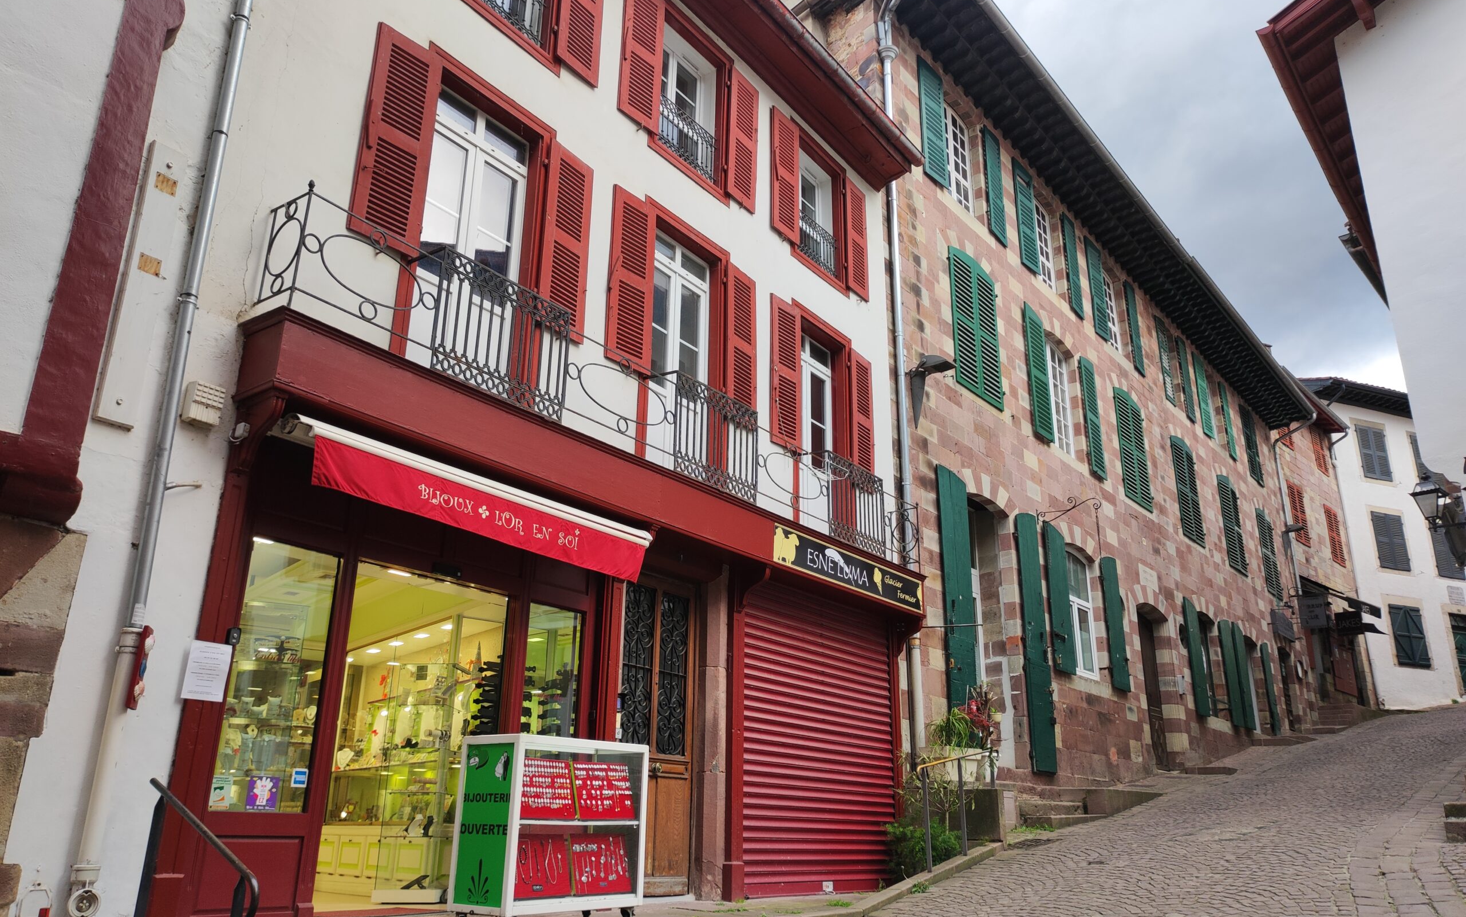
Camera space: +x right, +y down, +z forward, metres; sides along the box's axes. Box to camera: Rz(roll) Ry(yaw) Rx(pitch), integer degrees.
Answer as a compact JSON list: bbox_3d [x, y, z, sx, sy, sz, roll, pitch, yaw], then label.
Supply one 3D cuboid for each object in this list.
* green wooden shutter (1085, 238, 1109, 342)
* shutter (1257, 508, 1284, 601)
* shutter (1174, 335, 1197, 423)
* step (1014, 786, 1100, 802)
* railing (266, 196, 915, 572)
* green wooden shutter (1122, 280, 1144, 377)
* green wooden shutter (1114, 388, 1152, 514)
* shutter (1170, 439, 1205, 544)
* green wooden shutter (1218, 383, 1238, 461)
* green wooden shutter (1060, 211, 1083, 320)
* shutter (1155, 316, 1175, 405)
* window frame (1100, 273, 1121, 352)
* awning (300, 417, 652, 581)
[{"bbox_3d":[6.572,-3.014,19.060,0.050,1.930,0.636,-15,-25,37],"label":"green wooden shutter"},{"bbox_3d":[12.984,2.339,25.621,0.050,2.070,1.346,-15,-25,37],"label":"shutter"},{"bbox_3d":[9.705,-1.684,22.643,0.050,1.851,0.580,-15,-25,37],"label":"shutter"},{"bbox_3d":[4.268,4.405,13.908,1.200,0.180,0.400,-5,-20,17],"label":"step"},{"bbox_3d":[-0.365,-0.150,9.265,0.406,0.891,7.848,-14,-24,34],"label":"railing"},{"bbox_3d":[8.799,-2.878,23.187,0.060,2.230,0.690,-15,-25,37],"label":"green wooden shutter"},{"bbox_3d":[7.194,-0.154,19.010,0.050,2.075,1.338,-15,-25,37],"label":"green wooden shutter"},{"bbox_3d":[9.720,0.723,22.586,0.060,2.191,1.417,-15,-25,37],"label":"shutter"},{"bbox_3d":[13.212,-0.997,28.237,0.060,2.240,0.700,-15,-25,37],"label":"green wooden shutter"},{"bbox_3d":[6.365,-3.606,19.748,0.050,2.030,0.720,-12,-23,32],"label":"green wooden shutter"},{"bbox_3d":[8.968,-1.992,21.932,0.050,1.848,0.609,-15,-25,37],"label":"shutter"},{"bbox_3d":[7.971,-3.138,22.635,0.090,2.020,1.340,-15,-25,37],"label":"window frame"},{"bbox_3d":[-1.691,0.387,7.515,0.300,0.490,3.060,-14,-24,34],"label":"awning"}]

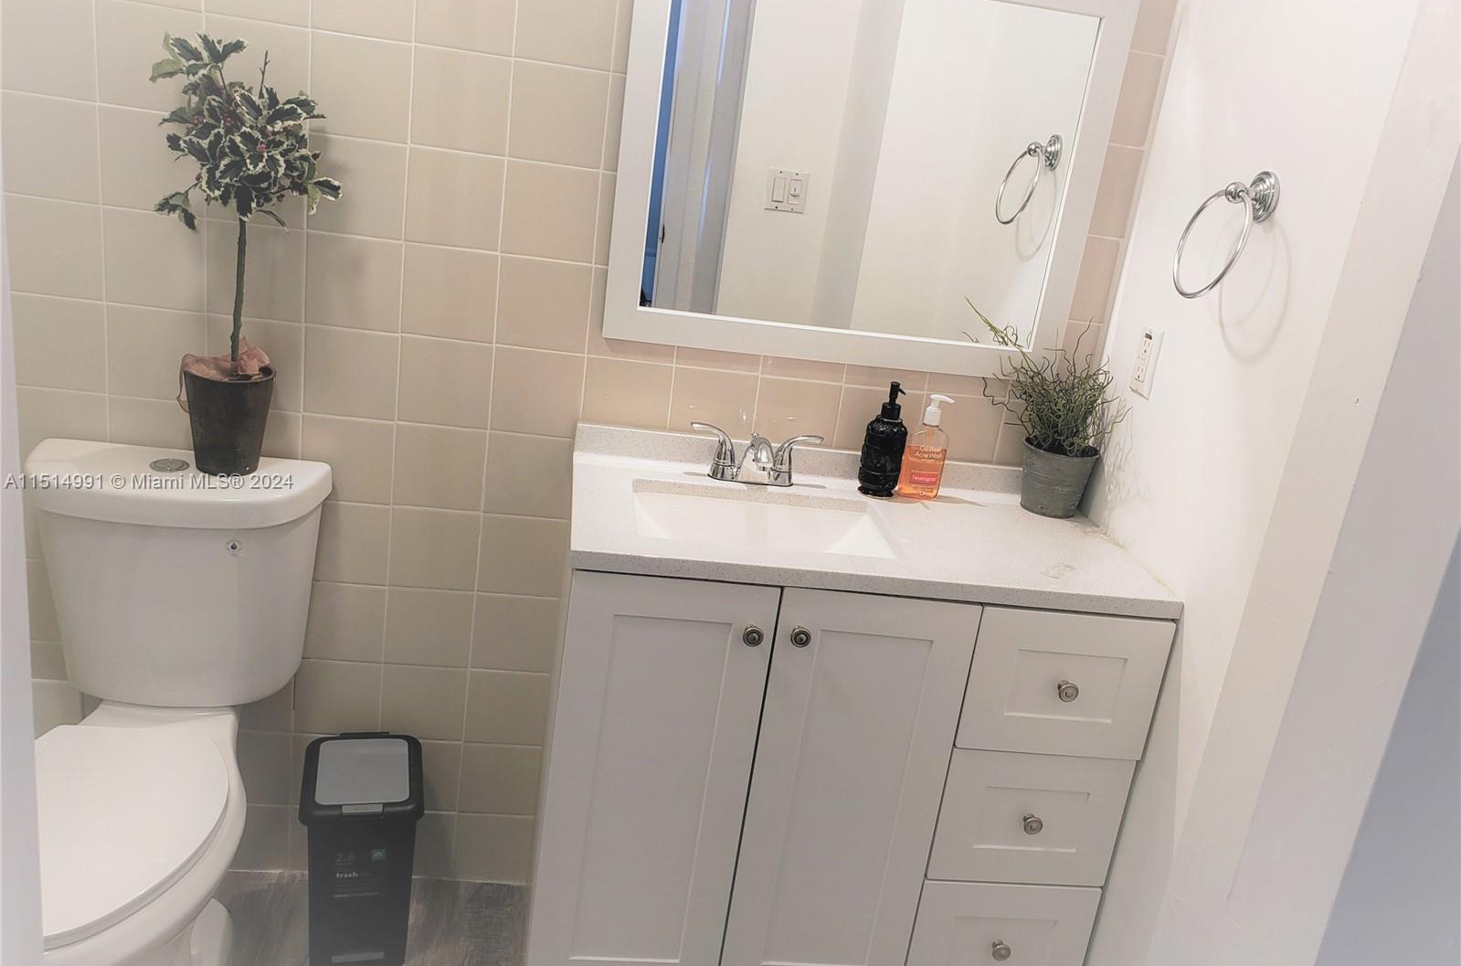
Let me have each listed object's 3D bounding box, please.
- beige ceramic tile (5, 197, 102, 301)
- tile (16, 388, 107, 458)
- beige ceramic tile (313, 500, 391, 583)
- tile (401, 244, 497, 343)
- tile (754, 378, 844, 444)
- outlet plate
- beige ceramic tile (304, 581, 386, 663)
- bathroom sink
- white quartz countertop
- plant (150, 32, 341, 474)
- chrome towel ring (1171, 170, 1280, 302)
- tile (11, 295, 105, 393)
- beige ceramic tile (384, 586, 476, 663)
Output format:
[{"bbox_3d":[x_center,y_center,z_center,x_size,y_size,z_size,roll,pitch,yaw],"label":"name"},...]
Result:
[{"bbox_3d":[-1.069,-0.369,1.732,0.150,0.150,0.010,5,17,-9],"label":"beige ceramic tile"},{"bbox_3d":[-1.117,-0.079,1.831,0.151,0.151,0.009,5,17,-9],"label":"tile"},{"bbox_3d":[-0.676,0.109,1.923,0.151,0.150,0.009,5,17,-9],"label":"beige ceramic tile"},{"bbox_3d":[-0.467,-0.313,1.827,0.150,0.150,0.010,5,17,-9],"label":"tile"},{"bbox_3d":[0.115,-0.115,1.965,0.150,0.142,0.010,5,17,-9],"label":"tile"},{"bbox_3d":[0.698,-0.204,1.835,0.008,0.114,0.070,5,17,-9],"label":"outlet plate"},{"bbox_3d":[-0.700,0.252,1.983,0.150,0.150,0.010,5,17,-9],"label":"beige ceramic tile"},{"bbox_3d":[0.041,0.126,1.752,0.420,0.150,0.310,5,17,-10],"label":"bathroom sink"},{"bbox_3d":[0.201,0.046,1.764,0.898,0.083,0.482,5,17,-9],"label":"white quartz countertop"},{"bbox_3d":[-0.725,-0.322,1.641,0.263,0.647,0.237,5,17,-9],"label":"plant"},{"bbox_3d":[0.711,-0.353,1.571,0.075,0.190,0.165,5,17,-9],"label":"chrome towel ring"},{"bbox_3d":[-1.087,-0.222,1.765,0.151,0.150,0.009,5,17,-9],"label":"tile"},{"bbox_3d":[-0.552,0.269,2.017,0.151,0.151,0.009,5,17,-9],"label":"beige ceramic tile"}]

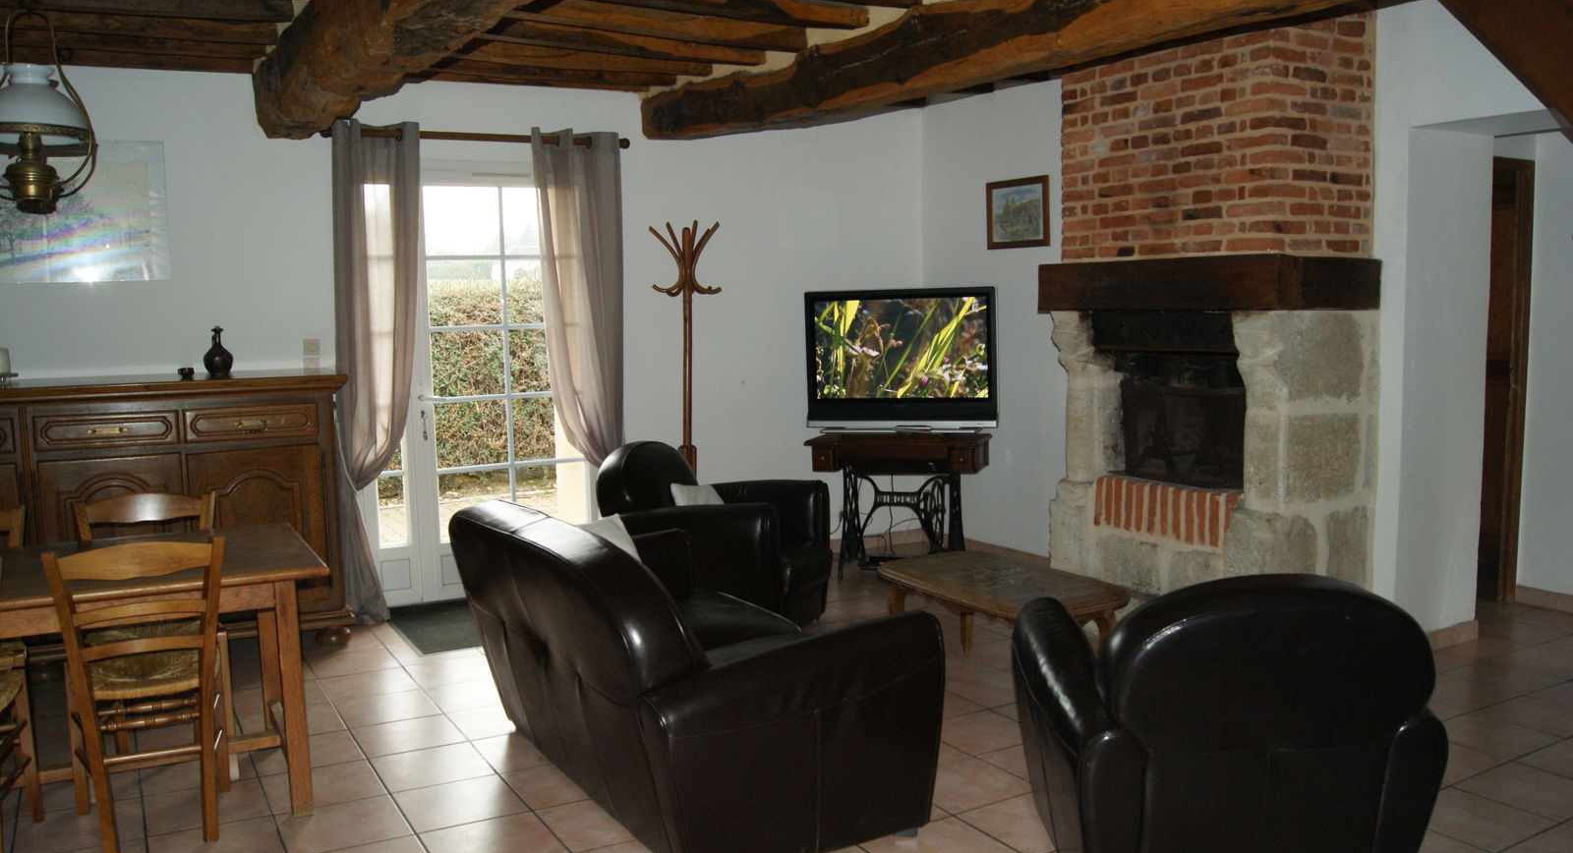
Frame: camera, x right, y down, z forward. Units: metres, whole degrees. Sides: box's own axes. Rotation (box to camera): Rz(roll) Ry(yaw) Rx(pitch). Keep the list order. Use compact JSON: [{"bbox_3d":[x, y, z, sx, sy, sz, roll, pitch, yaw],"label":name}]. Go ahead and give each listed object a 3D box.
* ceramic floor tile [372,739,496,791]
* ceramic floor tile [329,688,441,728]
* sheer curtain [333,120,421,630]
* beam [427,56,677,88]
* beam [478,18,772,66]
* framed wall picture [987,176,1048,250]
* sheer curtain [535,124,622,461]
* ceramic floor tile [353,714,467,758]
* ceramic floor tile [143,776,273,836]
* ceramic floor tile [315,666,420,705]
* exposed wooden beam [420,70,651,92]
[{"bbox_3d":[-1.119,1.077,3.728,0.330,0.010,0.330,-4,6,-30],"label":"ceramic floor tile"},{"bbox_3d":[-1.451,1.034,4.306,0.330,0.010,0.330,-4,6,-30],"label":"ceramic floor tile"},{"bbox_3d":[-1.977,-0.266,5.745,0.440,2.420,0.130,-4,5,-30],"label":"sheer curtain"},{"bbox_3d":[-1.164,-1.805,5.815,1.360,0.153,0.136,-3,6,-30],"label":"beam"},{"bbox_3d":[-0.690,-1.679,5.085,1.340,0.110,0.090,-4,6,-30],"label":"beam"},{"bbox_3d":[1.303,-1.208,6.699,0.025,0.390,0.530,-4,5,-30],"label":"framed wall picture"},{"bbox_3d":[-1.104,-0.346,6.348,0.493,2.465,0.129,-3,6,-30],"label":"sheer curtain"},{"bbox_3d":[-1.309,1.072,4.076,0.335,0.010,0.335,-3,6,-30],"label":"ceramic floor tile"},{"bbox_3d":[-1.692,1.115,3.449,0.333,0.010,0.333,-4,5,-30],"label":"ceramic floor tile"},{"bbox_3d":[-1.617,1.012,4.595,0.330,0.010,0.330,-4,6,-30],"label":"ceramic floor tile"},{"bbox_3d":[-1.254,-1.784,5.926,1.240,0.110,0.090,-4,6,-30],"label":"exposed wooden beam"}]

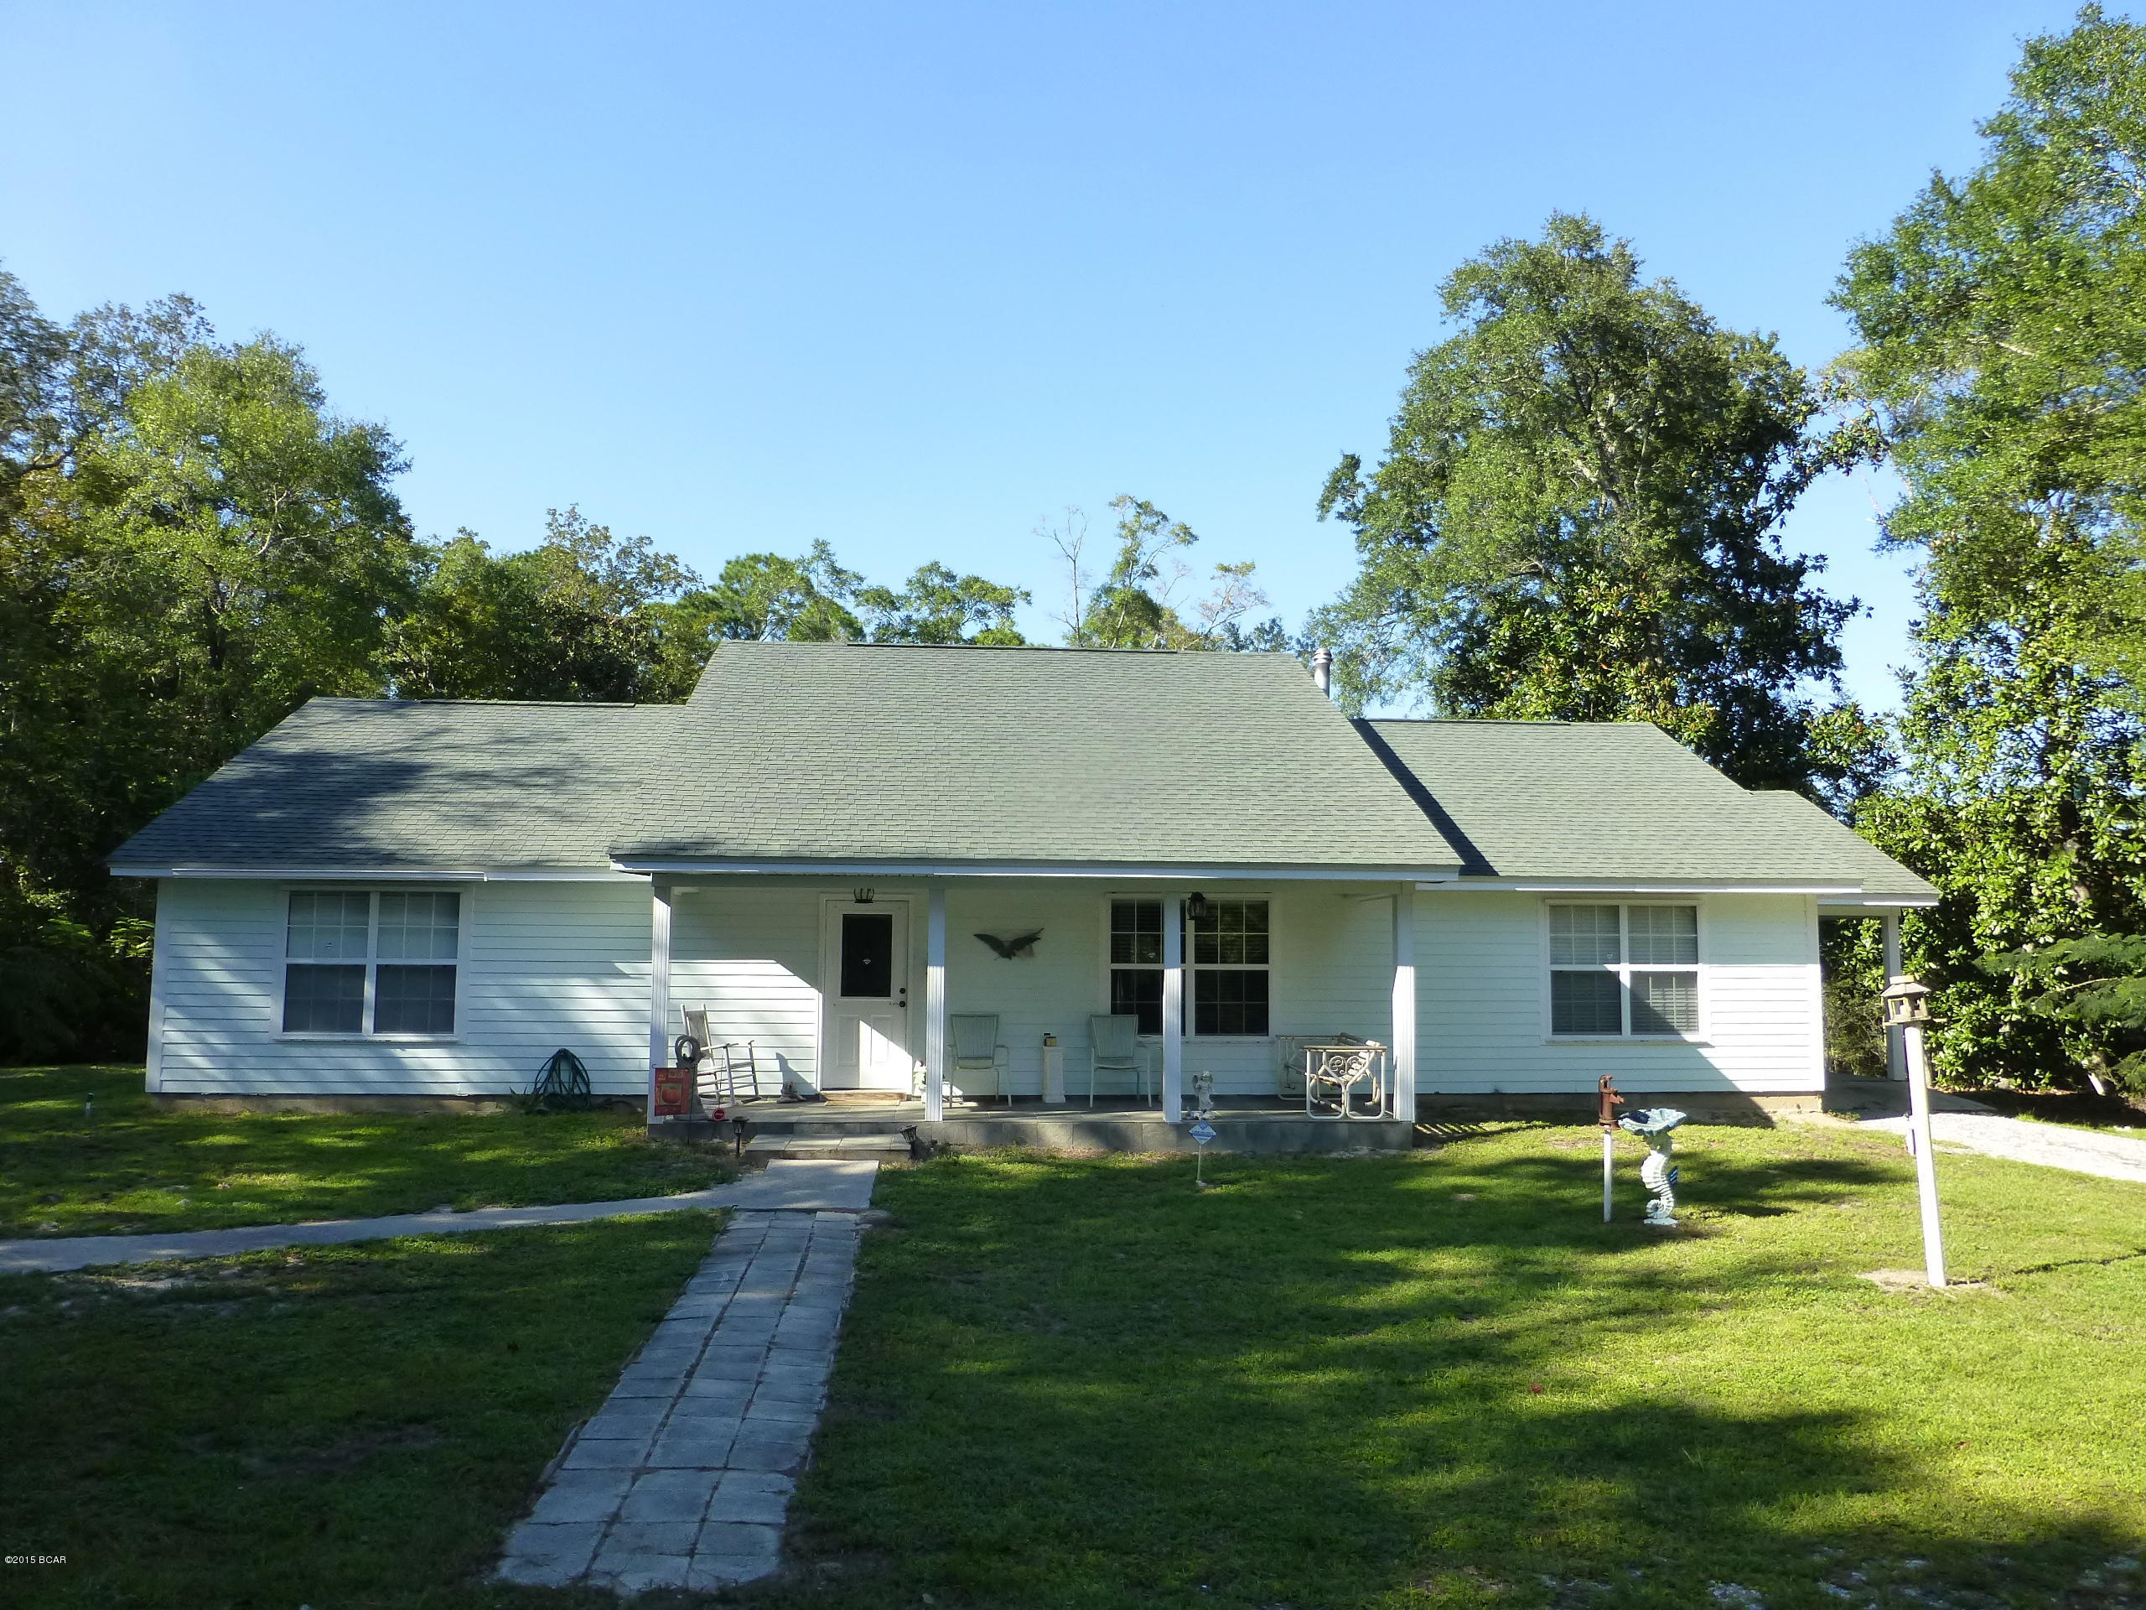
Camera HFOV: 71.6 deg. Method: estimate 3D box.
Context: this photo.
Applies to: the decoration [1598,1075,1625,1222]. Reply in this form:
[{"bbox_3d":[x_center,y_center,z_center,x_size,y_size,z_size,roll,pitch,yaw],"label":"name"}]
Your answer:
[{"bbox_3d":[3.812,2.429,10.516,0.230,1.026,0.150,-3,-6,36],"label":"decoration"}]

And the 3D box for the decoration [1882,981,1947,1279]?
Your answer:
[{"bbox_3d":[4.993,1.899,8.730,0.320,1.798,0.300,-2,-5,-5],"label":"decoration"}]

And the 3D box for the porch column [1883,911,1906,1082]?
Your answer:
[{"bbox_3d":[10.456,2.410,18.861,0.150,2.116,0.150,1,-5,-5],"label":"porch column"}]

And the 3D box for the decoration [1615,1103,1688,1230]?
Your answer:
[{"bbox_3d":[4.069,2.550,10.500,0.440,0.768,0.420,3,-6,-30],"label":"decoration"}]

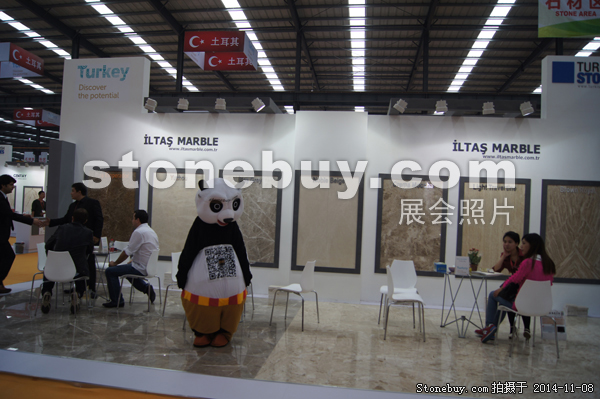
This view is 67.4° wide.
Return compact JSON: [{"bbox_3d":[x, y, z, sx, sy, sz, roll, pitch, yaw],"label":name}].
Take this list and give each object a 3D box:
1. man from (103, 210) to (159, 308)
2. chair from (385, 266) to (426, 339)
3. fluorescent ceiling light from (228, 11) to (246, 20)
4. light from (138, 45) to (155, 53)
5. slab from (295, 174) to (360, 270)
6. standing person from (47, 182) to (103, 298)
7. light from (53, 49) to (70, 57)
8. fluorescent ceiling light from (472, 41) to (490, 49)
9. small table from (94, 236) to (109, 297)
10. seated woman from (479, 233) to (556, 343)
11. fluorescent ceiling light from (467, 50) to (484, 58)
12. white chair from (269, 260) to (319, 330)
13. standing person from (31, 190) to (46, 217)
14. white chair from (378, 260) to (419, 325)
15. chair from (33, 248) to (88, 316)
[{"bbox_3d":[-2.296,0.836,6.192,0.750,1.280,0.510,2,-1,2],"label":"man"},{"bbox_3d":[1.201,1.177,5.189,0.490,0.790,0.500,3,-1,4],"label":"chair"},{"bbox_3d":[-3.779,-11.125,27.183,0.960,0.080,1.380,2,-5,8],"label":"fluorescent ceiling light"},{"bbox_3d":[-11.226,-11.043,32.881,0.960,0.080,1.380,2,-5,8],"label":"light"},{"bbox_3d":[0.408,0.335,6.739,0.985,1.470,0.050,2,-1,7],"label":"slab"},{"bbox_3d":[-3.365,0.587,6.748,0.720,1.690,0.580,3,-1,-28],"label":"standing person"},{"bbox_3d":[-18.321,-11.292,34.538,0.960,0.080,1.380,2,-5,8],"label":"light"},{"bbox_3d":[11.807,-10.083,29.248,0.960,0.080,1.380,2,-5,8],"label":"fluorescent ceiling light"},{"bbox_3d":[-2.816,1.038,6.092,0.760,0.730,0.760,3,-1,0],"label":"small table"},{"bbox_3d":[2.343,1.018,4.987,0.520,1.220,0.780,3,-1,-35],"label":"seated woman"},{"bbox_3d":[11.270,-9.315,28.823,0.880,0.080,1.300,2,-1,9],"label":"fluorescent ceiling light"},{"bbox_3d":[-0.047,1.140,5.499,0.490,0.790,0.480,2,0,23],"label":"white chair"},{"bbox_3d":[-7.558,0.571,13.026,0.320,1.660,0.500,2,-1,43],"label":"standing person"},{"bbox_3d":[1.335,1.231,5.953,0.500,0.810,0.530,2,-1,21],"label":"white chair"},{"bbox_3d":[-2.958,1.029,5.648,0.520,0.800,0.530,3,-1,-3],"label":"chair"}]

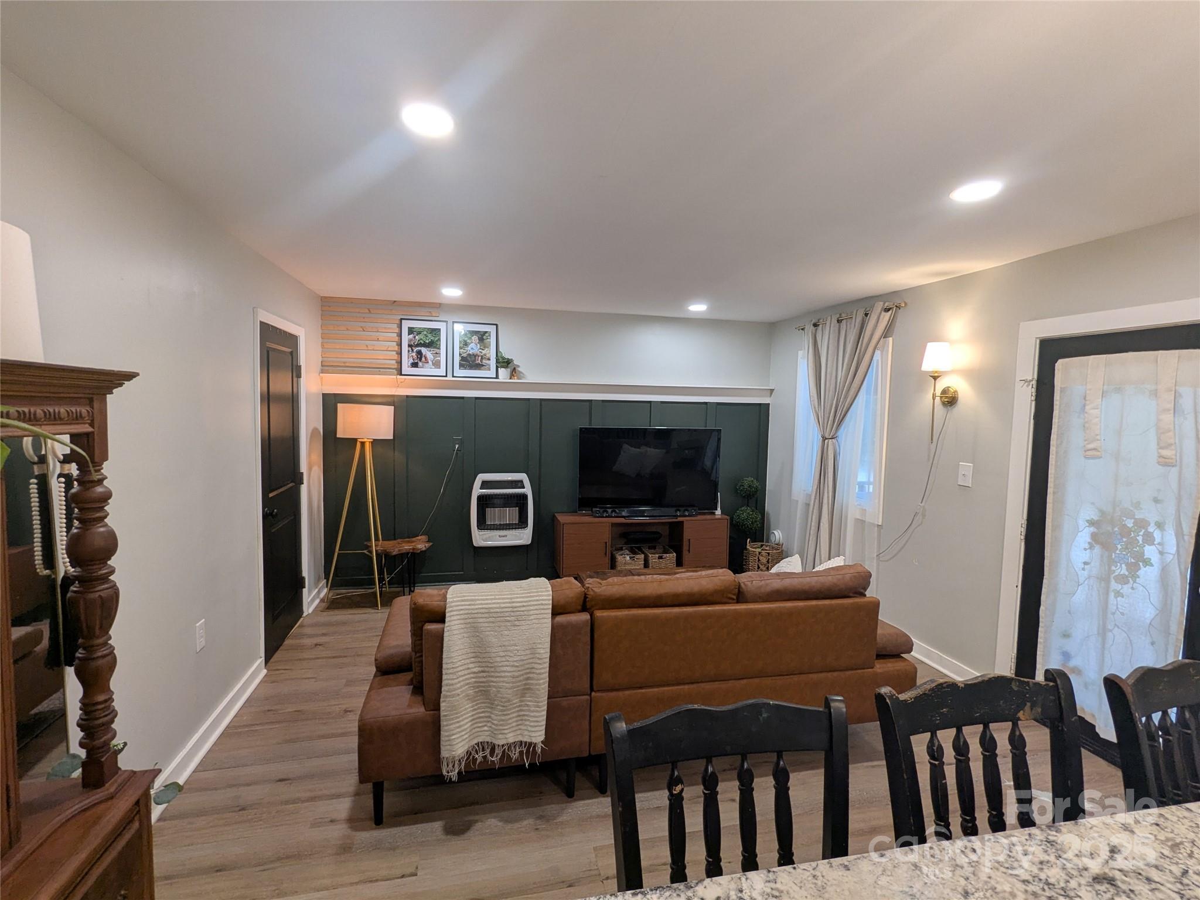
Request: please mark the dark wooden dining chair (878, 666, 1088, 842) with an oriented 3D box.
[{"bbox_3d":[0.865,1.025,0.988,0.480,1.040,0.520,0,4,-12],"label":"dark wooden dining chair"}]

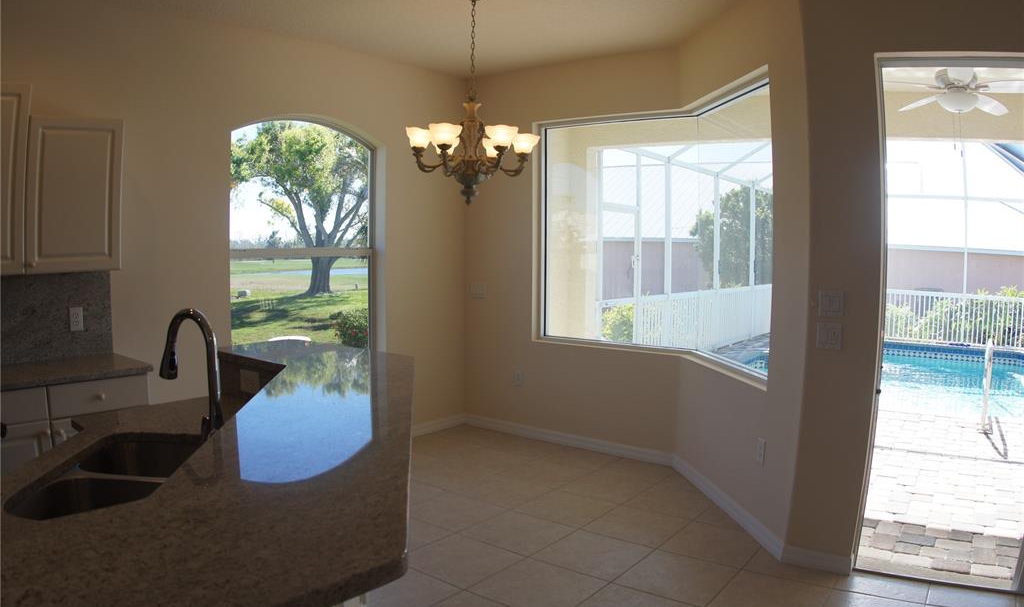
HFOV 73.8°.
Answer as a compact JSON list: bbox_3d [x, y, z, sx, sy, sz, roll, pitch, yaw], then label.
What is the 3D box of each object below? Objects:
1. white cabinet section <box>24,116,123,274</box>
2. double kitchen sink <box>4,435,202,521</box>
[{"bbox_3d":[-2.155,-0.530,3.256,0.330,0.760,0.440,4,5,38],"label":"white cabinet section"},{"bbox_3d":[-0.921,0.505,1.672,0.420,0.210,0.680,0,4,-7],"label":"double kitchen sink"}]

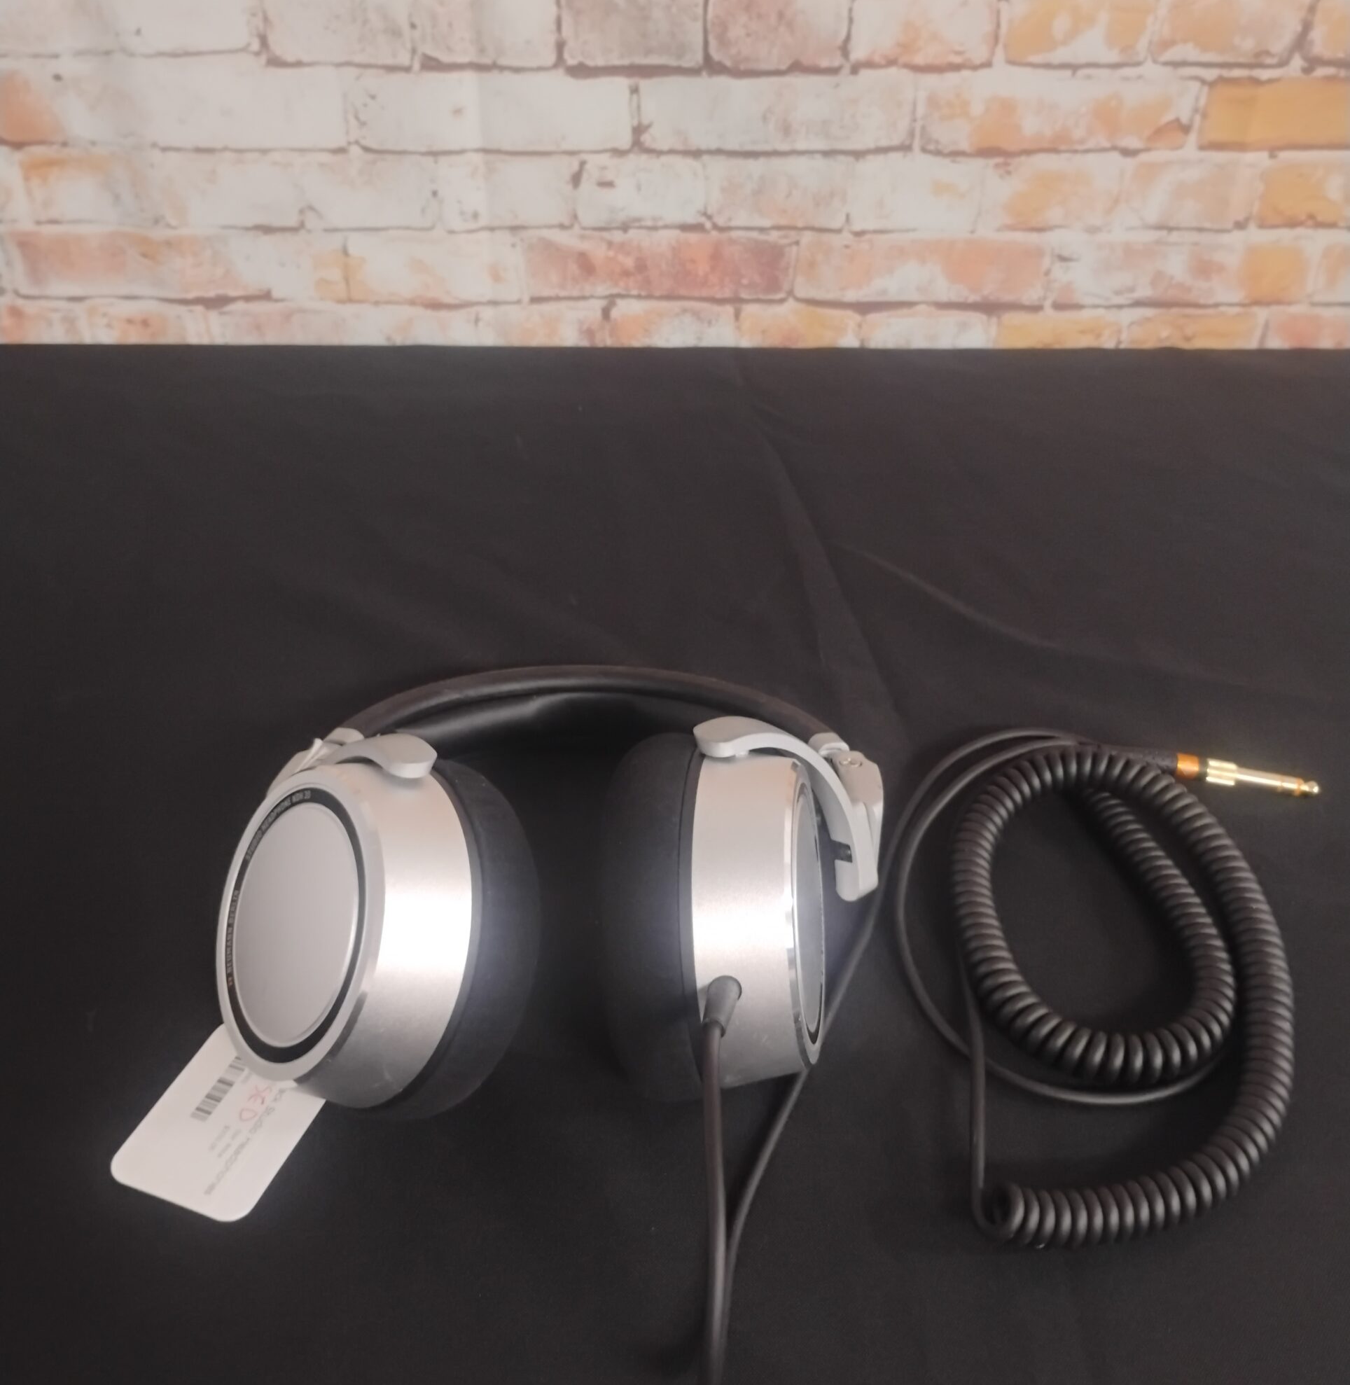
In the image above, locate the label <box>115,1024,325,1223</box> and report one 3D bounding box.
[{"bbox_3d":[-0.136,0.130,0.444,0.048,0.002,0.061,13,39,16],"label":"label"}]

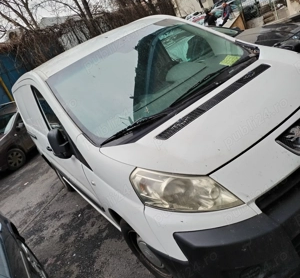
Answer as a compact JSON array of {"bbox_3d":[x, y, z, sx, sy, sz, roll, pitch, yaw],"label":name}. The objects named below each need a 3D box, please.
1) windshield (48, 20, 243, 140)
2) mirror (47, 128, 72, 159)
[{"bbox_3d":[-0.006,-0.625,2.476,1.520,0.130,0.990,-34,52,-22],"label":"windshield"},{"bbox_3d":[-0.717,0.037,2.371,0.180,0.245,0.130,-9,26,37],"label":"mirror"}]

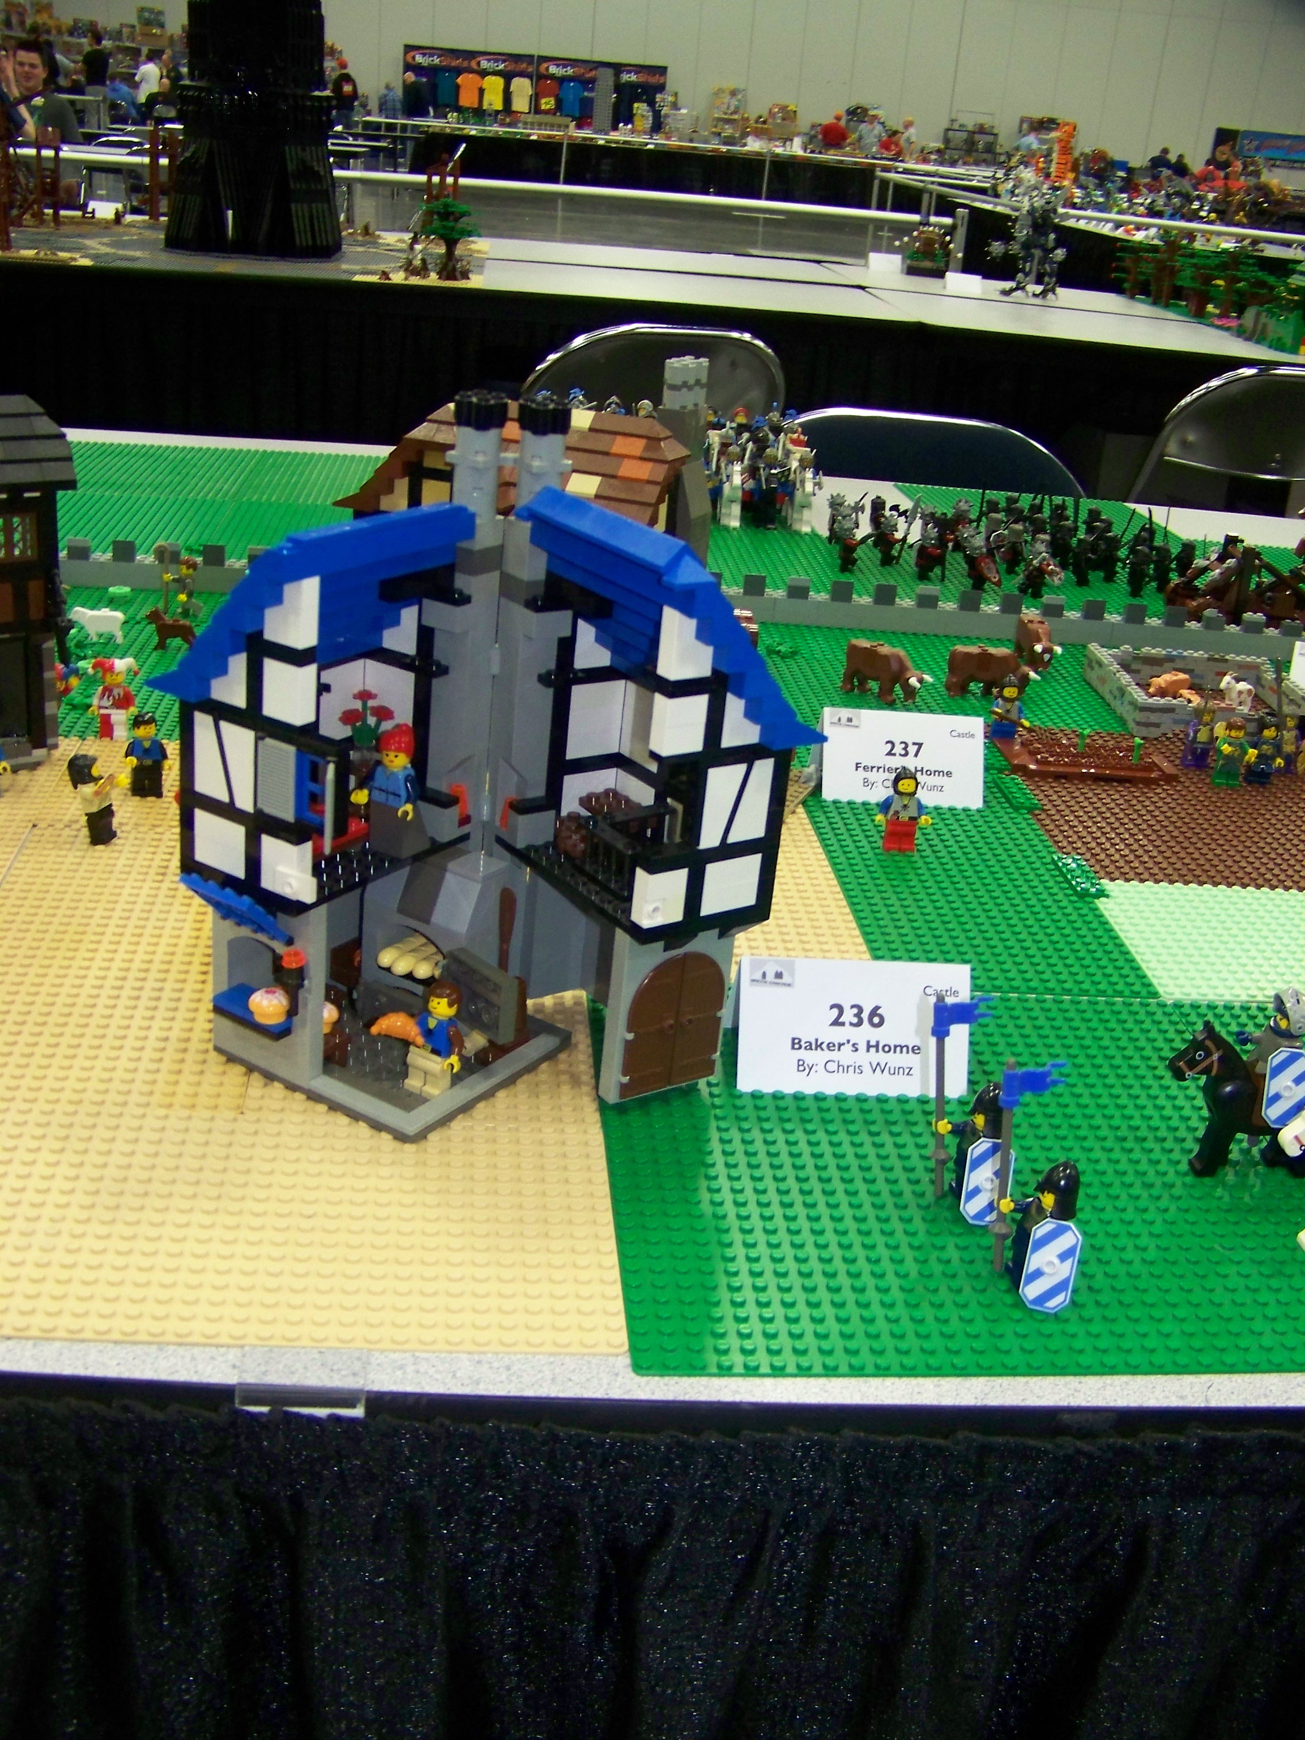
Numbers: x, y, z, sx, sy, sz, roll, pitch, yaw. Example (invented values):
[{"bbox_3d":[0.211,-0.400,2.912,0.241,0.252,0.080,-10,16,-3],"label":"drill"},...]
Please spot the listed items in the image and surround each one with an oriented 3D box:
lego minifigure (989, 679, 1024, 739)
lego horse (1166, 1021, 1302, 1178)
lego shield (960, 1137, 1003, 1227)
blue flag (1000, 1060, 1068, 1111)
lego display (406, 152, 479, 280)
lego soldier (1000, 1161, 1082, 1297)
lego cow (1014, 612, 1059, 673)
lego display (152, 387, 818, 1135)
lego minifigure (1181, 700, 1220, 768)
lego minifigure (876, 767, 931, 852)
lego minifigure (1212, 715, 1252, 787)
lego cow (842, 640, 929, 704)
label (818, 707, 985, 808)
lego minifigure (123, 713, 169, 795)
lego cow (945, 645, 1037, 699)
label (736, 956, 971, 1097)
[{"bbox_3d":[0.210,-0.098,1.071,0.024,0.039,0.015,2,23,-9],"label":"lego minifigure"},{"bbox_3d":[0.206,0.080,0.629,0.062,0.057,0.018,2,23,-6],"label":"lego horse"},{"bbox_3d":[0.113,0.105,0.608,0.017,0.029,0.006,7,-8,29],"label":"lego shield"},{"bbox_3d":[0.118,0.067,0.563,0.021,0.015,0.005,-3,24,-4],"label":"blue flag"},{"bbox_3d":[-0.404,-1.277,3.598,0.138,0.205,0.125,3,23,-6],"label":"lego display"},{"bbox_3d":[0.121,0.113,0.572,0.021,0.048,0.028,2,23,-6],"label":"lego soldier"},{"bbox_3d":[0.269,-0.160,1.262,0.018,0.032,0.050,2,23,-7],"label":"lego cow"},{"bbox_3d":[-0.059,-0.046,0.649,0.236,0.243,0.152,4,23,-4],"label":"lego display"},{"bbox_3d":[0.327,-0.082,1.081,0.024,0.043,0.016,-2,24,-17],"label":"lego minifigure"},{"bbox_3d":[0.127,-0.029,0.913,0.027,0.043,0.014,2,23,-6],"label":"lego minifigure"},{"bbox_3d":[0.338,-0.069,1.051,0.024,0.042,0.015,4,23,-2],"label":"lego minifigure"},{"bbox_3d":[0.148,-0.126,1.158,0.052,0.032,0.018,17,26,26],"label":"lego cow"},{"bbox_3d":[0.136,-0.066,0.993,0.090,0.045,0.052,3,23,-6],"label":"label"},{"bbox_3d":[-0.249,-0.057,0.896,0.024,0.043,0.014,2,23,-6],"label":"lego minifigure"},{"bbox_3d":[0.220,-0.128,1.173,0.060,0.034,0.020,1,23,-11],"label":"lego cow"},{"bbox_3d":[0.076,0.054,0.696,0.089,0.045,0.051,3,23,-6],"label":"label"}]

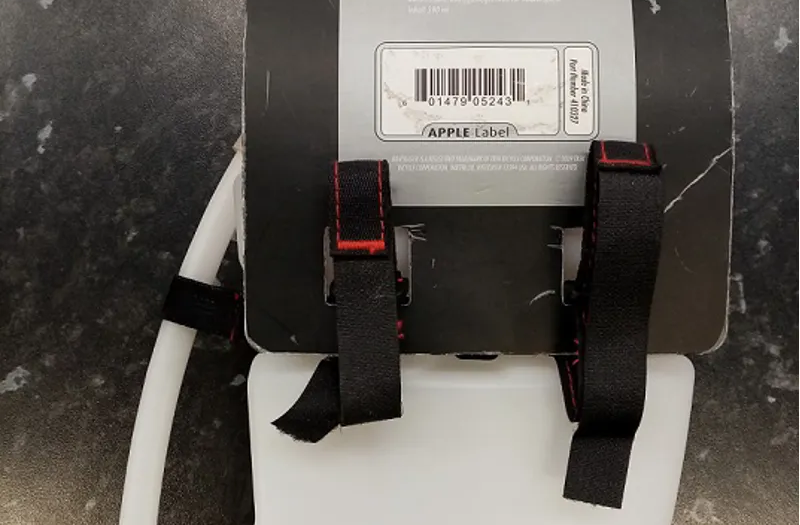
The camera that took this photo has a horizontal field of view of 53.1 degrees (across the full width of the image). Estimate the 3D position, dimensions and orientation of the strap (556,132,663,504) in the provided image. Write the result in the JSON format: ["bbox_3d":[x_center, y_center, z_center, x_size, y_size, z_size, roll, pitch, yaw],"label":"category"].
[{"bbox_3d":[0.058,0.019,0.226,0.021,0.044,0.104,0,90,0],"label":"strap"}]

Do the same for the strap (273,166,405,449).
[{"bbox_3d":[-0.018,0.013,0.231,0.038,0.038,0.081,0,90,0],"label":"strap"}]

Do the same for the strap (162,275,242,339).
[{"bbox_3d":[-0.065,0.015,0.265,0.026,0.018,0.016,15,90,0],"label":"strap"}]

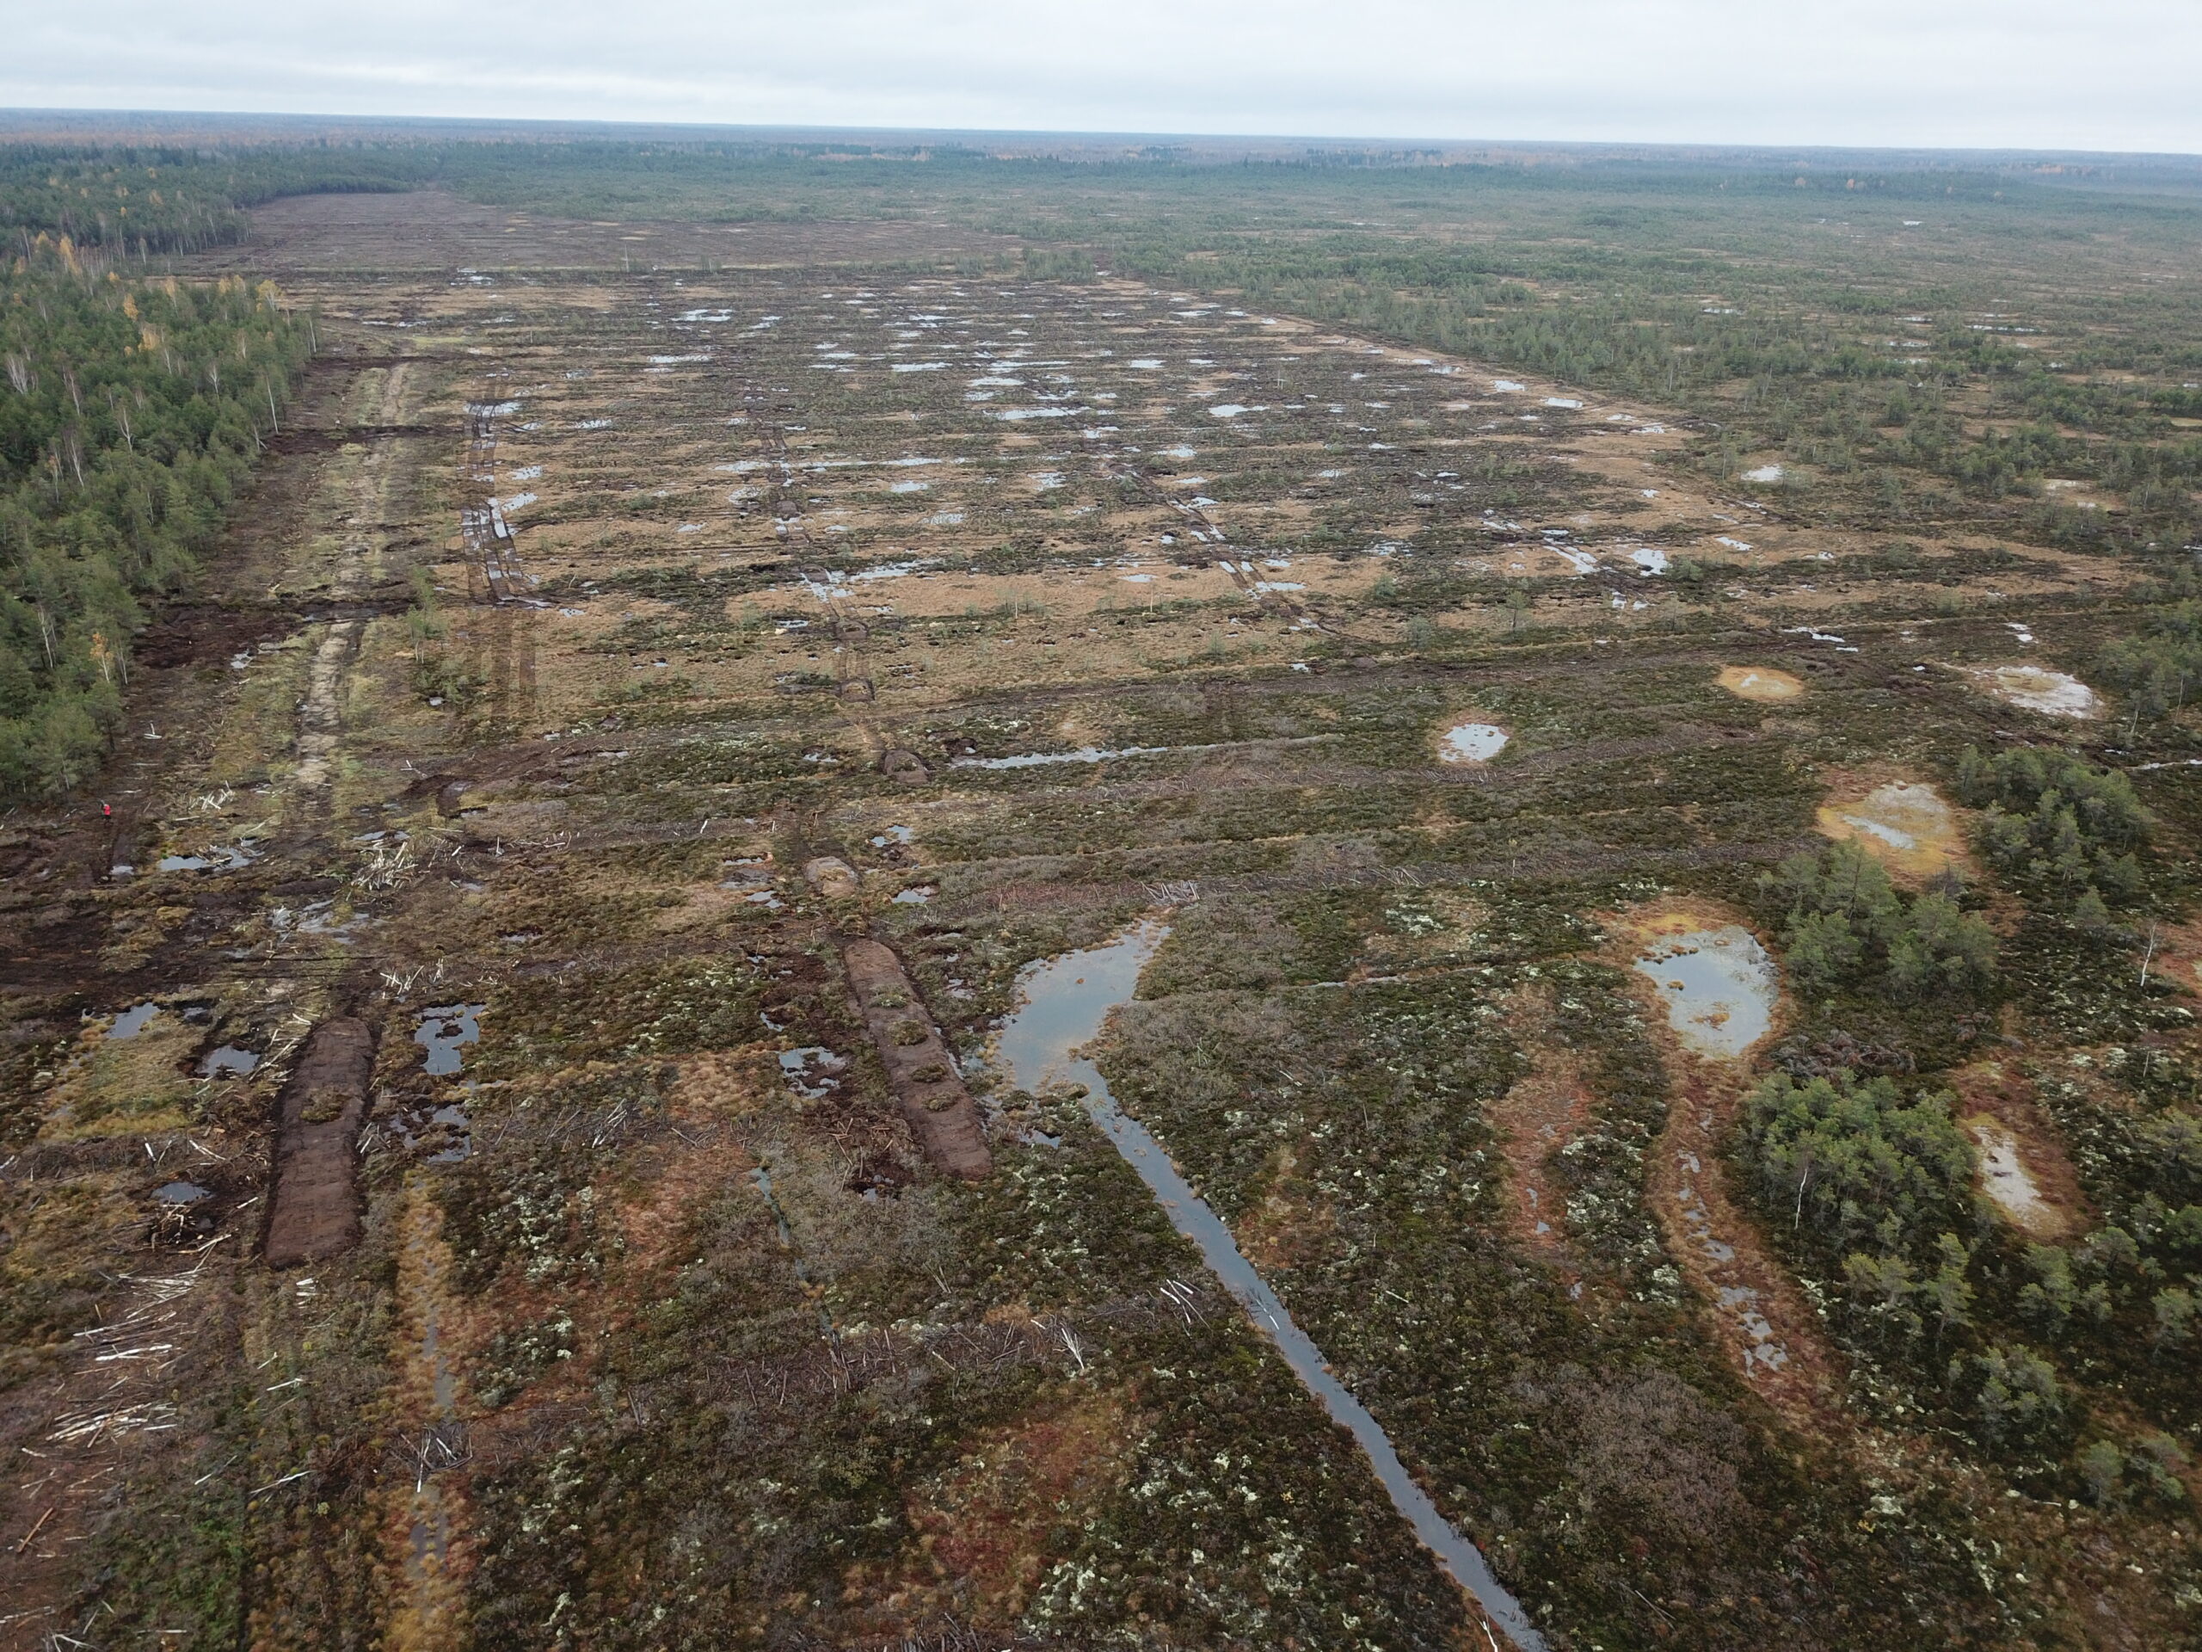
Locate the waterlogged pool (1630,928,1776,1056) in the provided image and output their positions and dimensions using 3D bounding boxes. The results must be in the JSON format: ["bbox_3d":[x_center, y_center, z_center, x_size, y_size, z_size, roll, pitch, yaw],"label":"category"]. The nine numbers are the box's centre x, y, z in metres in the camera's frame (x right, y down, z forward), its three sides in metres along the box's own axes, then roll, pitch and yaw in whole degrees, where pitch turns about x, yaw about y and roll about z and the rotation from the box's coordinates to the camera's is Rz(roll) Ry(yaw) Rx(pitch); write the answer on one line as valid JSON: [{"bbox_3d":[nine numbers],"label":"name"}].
[{"bbox_3d":[33.932,8.941,91.202,8.000,0.300,15.800,3,23,6],"label":"waterlogged pool"}]

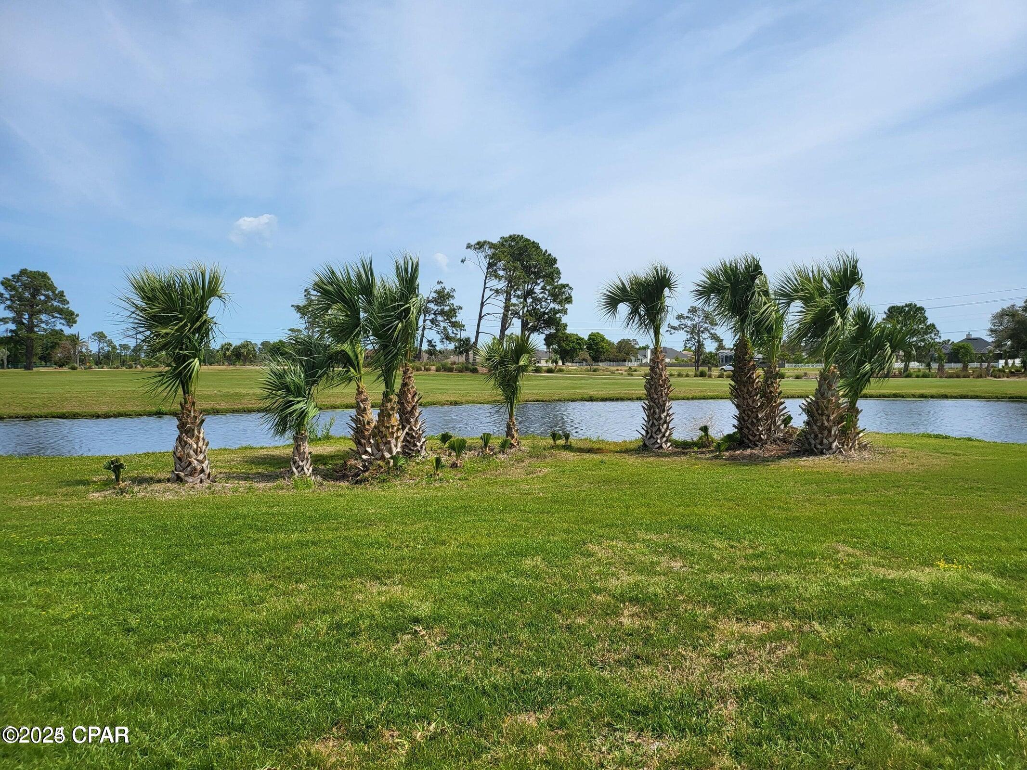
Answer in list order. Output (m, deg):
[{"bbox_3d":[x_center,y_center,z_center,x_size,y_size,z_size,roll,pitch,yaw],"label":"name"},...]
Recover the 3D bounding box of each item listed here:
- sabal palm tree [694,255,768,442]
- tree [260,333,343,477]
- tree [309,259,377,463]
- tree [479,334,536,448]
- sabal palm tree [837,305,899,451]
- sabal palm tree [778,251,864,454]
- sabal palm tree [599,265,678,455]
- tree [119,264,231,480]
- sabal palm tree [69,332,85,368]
[{"bbox_3d":[4.118,-0.649,13.562,1.364,3.624,1.432,0,2,0],"label":"sabal palm tree"},{"bbox_3d":[-3.032,0.274,10.134,1.130,2.048,1.130,0,2,0],"label":"tree"},{"bbox_3d":[-2.847,-0.402,11.889,1.092,3.348,1.255,0,2,0],"label":"tree"},{"bbox_3d":[-0.131,0.085,13.664,1.075,2.112,1.075,0,2,0],"label":"tree"},{"bbox_3d":[6.518,-0.133,13.087,1.101,2.645,1.212,0,2,0],"label":"sabal palm tree"},{"bbox_3d":[5.478,-0.572,12.694,1.485,3.546,1.559,0,2,0],"label":"sabal palm tree"},{"bbox_3d":[2.321,-0.536,13.203,1.457,3.397,1.457,0,2,0],"label":"sabal palm tree"},{"bbox_3d":[-4.663,-0.165,9.772,1.452,2.946,1.452,0,2,0],"label":"tree"},{"bbox_3d":[-64.301,-5.206,105.000,2.295,4.986,2.525,0,2,0],"label":"sabal palm tree"}]

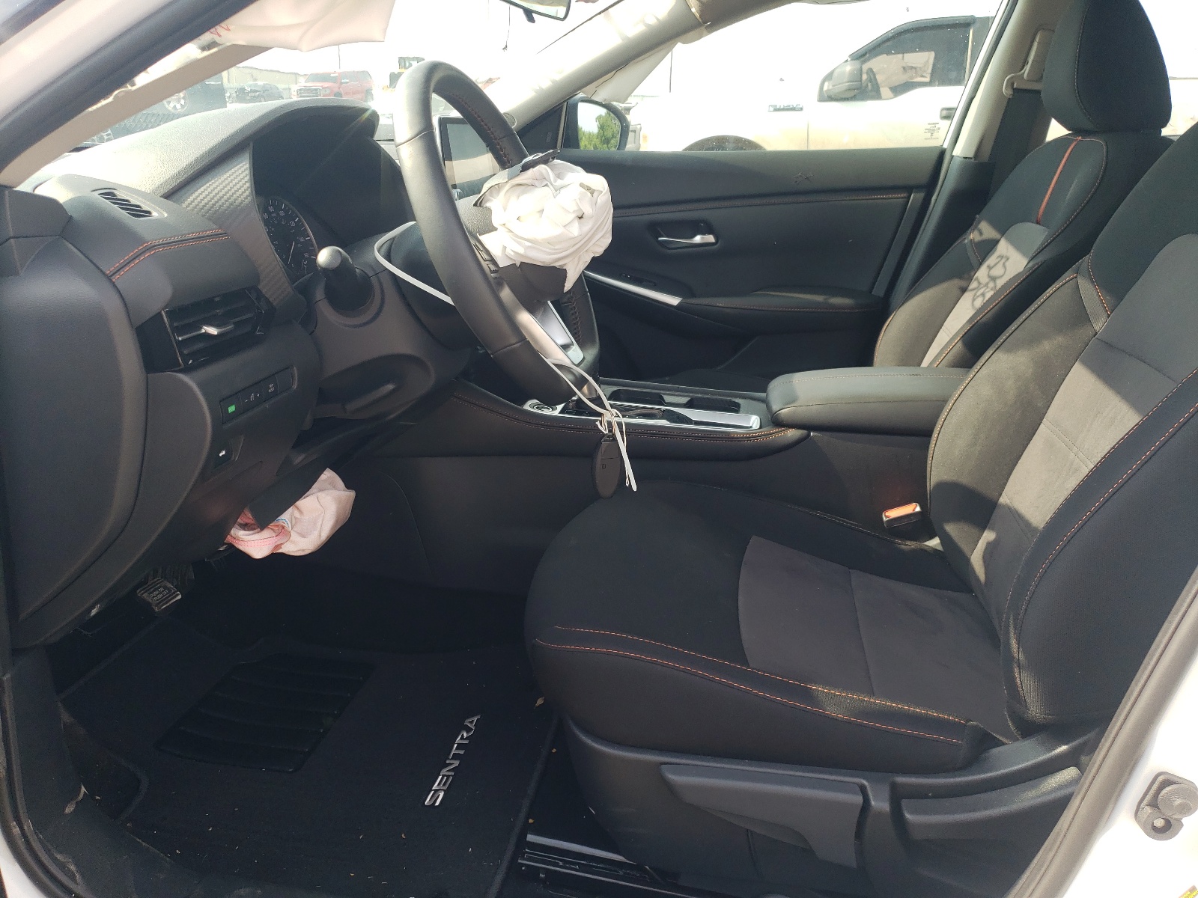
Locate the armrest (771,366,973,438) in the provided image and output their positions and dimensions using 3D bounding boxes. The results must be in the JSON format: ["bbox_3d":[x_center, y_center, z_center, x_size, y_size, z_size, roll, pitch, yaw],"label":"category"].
[{"bbox_3d":[0.391,-0.078,1.278,0.300,0.070,0.180,4,20,11],"label":"armrest"}]

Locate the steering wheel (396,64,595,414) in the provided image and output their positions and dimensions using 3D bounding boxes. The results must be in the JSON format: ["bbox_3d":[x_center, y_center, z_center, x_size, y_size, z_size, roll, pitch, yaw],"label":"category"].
[{"bbox_3d":[-0.102,-0.221,0.938,0.100,0.360,0.370,-20,14,18],"label":"steering wheel"}]

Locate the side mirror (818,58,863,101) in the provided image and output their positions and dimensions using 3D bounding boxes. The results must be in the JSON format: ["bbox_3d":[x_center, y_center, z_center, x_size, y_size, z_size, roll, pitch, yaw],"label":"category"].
[{"bbox_3d":[1.569,-2.377,5.800,0.210,0.250,0.260,4,20,11],"label":"side mirror"}]

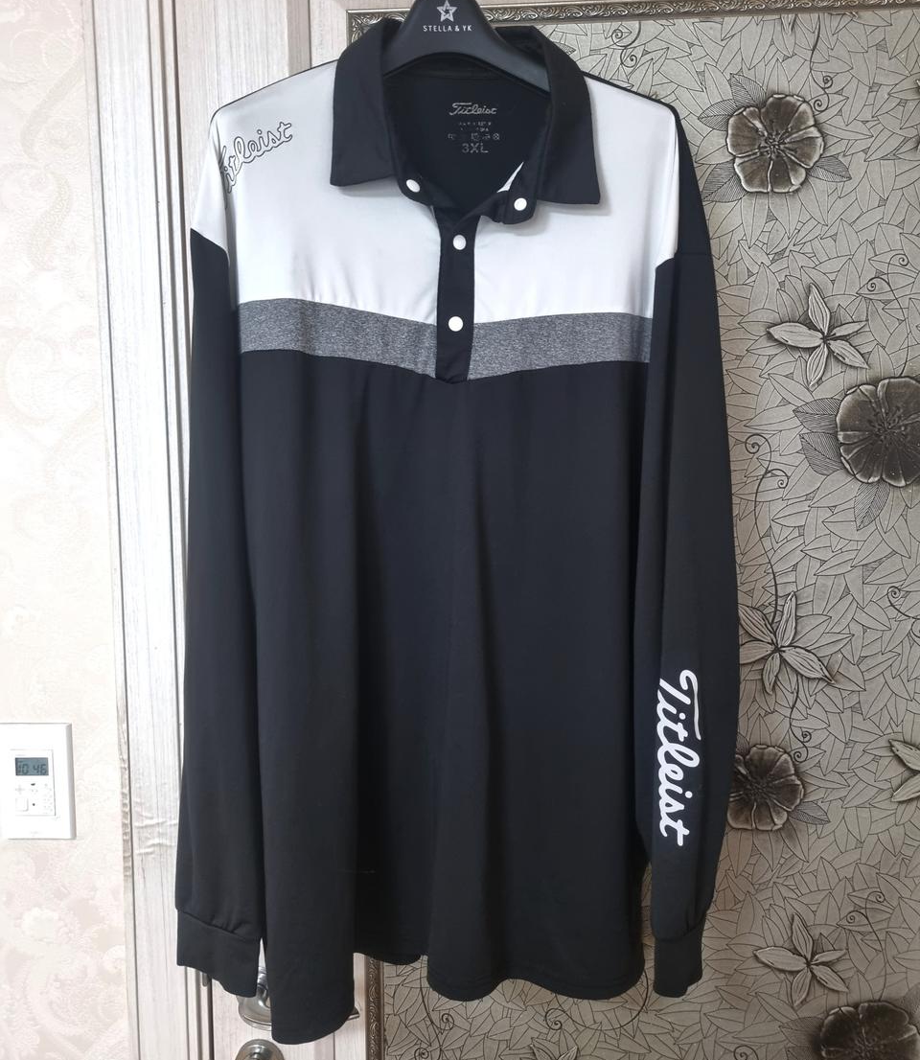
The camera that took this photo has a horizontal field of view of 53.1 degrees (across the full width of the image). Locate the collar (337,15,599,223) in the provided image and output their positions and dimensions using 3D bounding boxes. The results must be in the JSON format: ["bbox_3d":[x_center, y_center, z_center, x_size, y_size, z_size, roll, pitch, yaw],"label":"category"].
[{"bbox_3d":[0.003,-0.345,0.776,0.226,0.182,0.090,0,5,3],"label":"collar"}]

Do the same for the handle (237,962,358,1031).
[{"bbox_3d":[-0.161,0.476,0.902,0.137,0.070,0.056,0,5,3],"label":"handle"}]

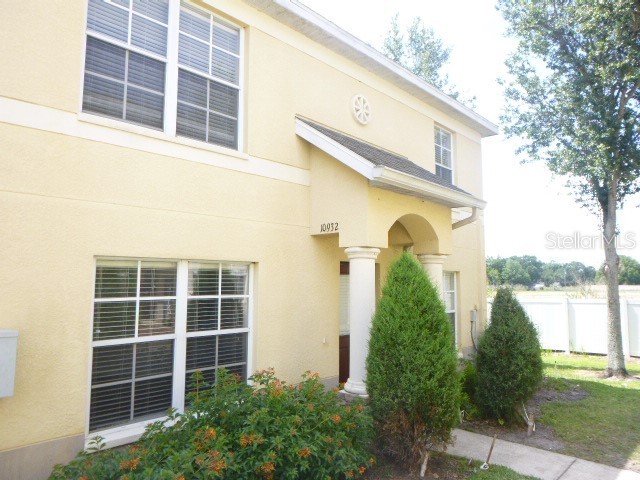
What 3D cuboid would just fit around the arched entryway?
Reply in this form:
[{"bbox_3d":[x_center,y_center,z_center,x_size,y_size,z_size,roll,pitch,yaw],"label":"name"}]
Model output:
[{"bbox_3d":[1.153,0.857,6.566,0.480,2.450,2.173,-4,-7,43],"label":"arched entryway"}]

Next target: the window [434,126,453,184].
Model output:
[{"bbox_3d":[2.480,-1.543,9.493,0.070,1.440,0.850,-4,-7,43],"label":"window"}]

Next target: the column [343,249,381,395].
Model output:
[{"bbox_3d":[0.535,1.008,5.866,0.450,1.840,0.450,0,-5,0],"label":"column"}]

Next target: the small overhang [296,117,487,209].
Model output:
[{"bbox_3d":[1.159,-1.095,6.803,1.420,1.120,2.850,-4,-7,43],"label":"small overhang"}]

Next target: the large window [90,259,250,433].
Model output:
[{"bbox_3d":[-1.470,1.018,4.933,0.120,1.590,1.850,-4,-7,43],"label":"large window"}]

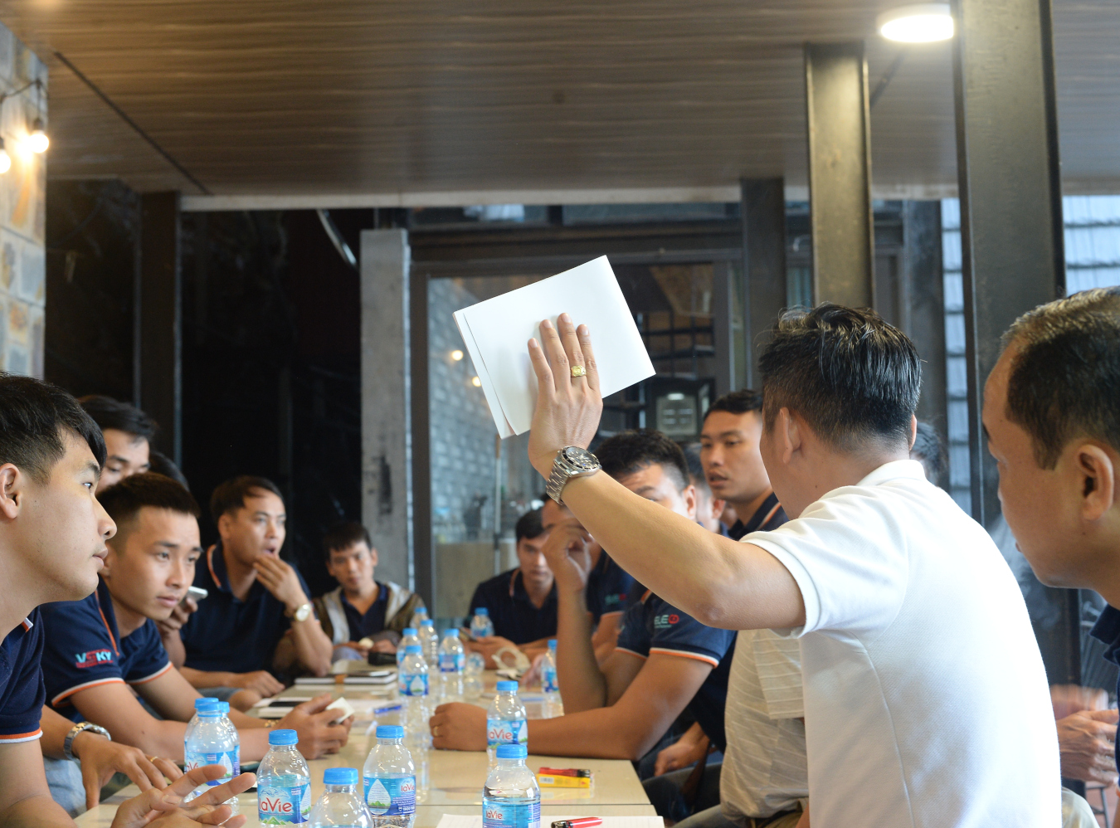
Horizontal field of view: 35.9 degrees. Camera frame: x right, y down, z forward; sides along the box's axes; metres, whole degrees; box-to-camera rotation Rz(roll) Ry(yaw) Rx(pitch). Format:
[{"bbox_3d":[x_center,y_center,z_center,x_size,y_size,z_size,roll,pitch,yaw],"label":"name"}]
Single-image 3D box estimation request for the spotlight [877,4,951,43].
[{"bbox_3d":[1.083,-1.188,5.250,0.225,0.042,0.225,-1,-4,0],"label":"spotlight"}]

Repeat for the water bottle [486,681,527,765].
[{"bbox_3d":[-0.077,0.483,2.570,0.060,0.169,0.060,-1,-4,0],"label":"water bottle"}]

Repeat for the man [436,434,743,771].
[{"bbox_3d":[0.136,0.693,3.100,0.740,1.300,0.640,0,-4,-13],"label":"man"}]

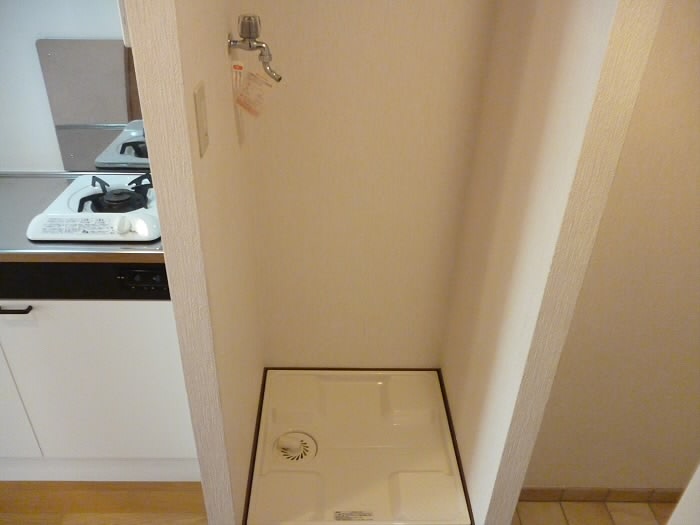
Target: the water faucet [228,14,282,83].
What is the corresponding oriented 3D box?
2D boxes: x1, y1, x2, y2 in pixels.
[{"bbox_3d":[-0.214,-0.489,1.300,0.118,0.147,0.052,1,32,-2],"label":"water faucet"}]

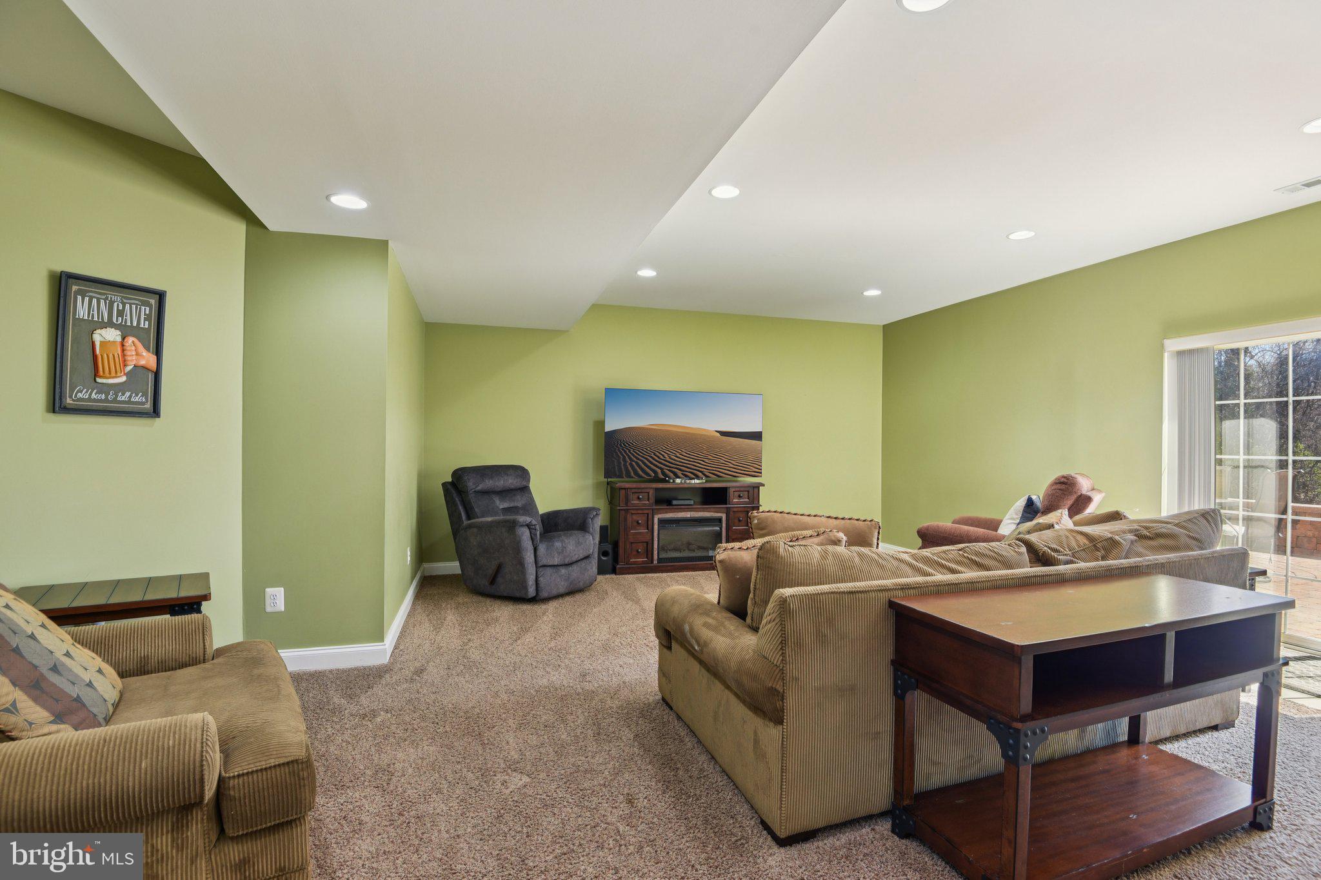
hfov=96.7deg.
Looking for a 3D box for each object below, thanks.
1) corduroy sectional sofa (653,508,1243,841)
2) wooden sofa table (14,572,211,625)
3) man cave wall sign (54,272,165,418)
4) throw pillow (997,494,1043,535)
[{"bbox_3d":[1.313,0.814,2.759,2.440,0.940,1.080,1,0,-20],"label":"corduroy sectional sofa"},{"bbox_3d":[-2.183,0.928,2.349,0.610,0.650,0.460,1,0,-35],"label":"wooden sofa table"},{"bbox_3d":[-2.467,-0.411,2.647,0.030,0.607,0.360,0,-1,34],"label":"man cave wall sign"},{"bbox_3d":[2.693,0.599,4.420,0.160,0.420,0.430,34,19,32],"label":"throw pillow"}]

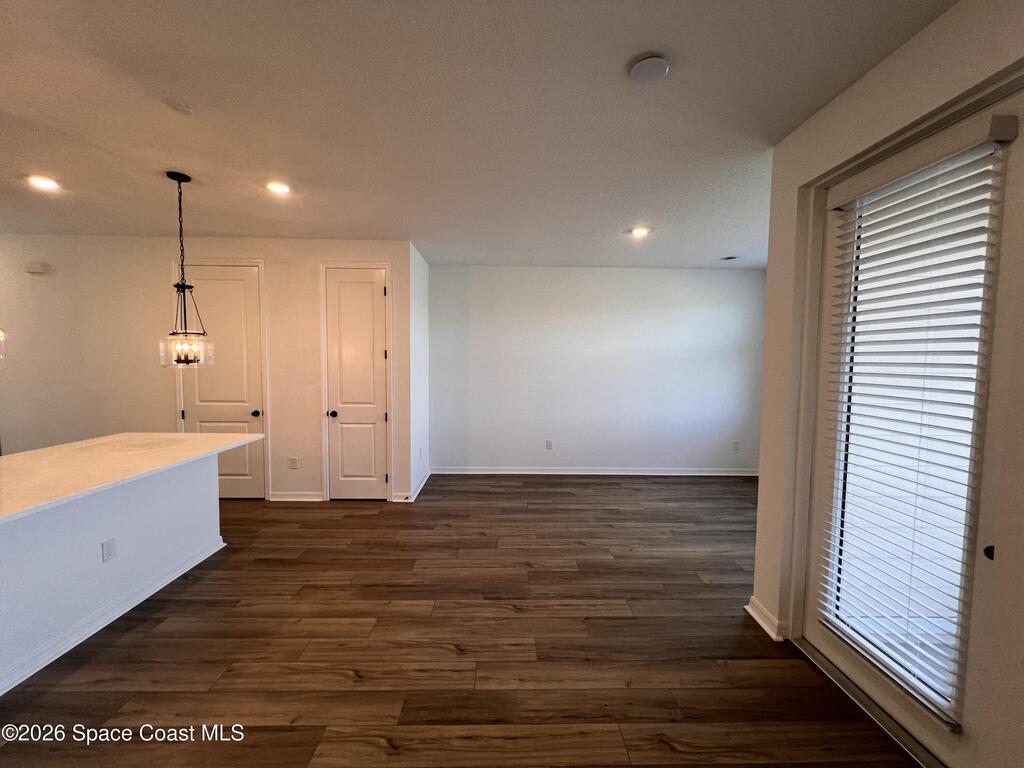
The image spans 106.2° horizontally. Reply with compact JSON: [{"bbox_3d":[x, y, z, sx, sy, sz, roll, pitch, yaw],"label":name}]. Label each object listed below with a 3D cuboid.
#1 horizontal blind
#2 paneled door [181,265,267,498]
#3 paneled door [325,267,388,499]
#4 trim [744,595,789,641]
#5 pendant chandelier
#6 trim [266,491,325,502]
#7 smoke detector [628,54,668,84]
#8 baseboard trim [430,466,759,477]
[{"bbox_3d":[1.567,0.166,1.582,0.075,2.040,0.580,0,3,-2],"label":"horizontal blind"},{"bbox_3d":[-3.030,0.011,4.048,0.810,2.440,0.055,0,3,-2],"label":"paneled door"},{"bbox_3d":[-1.632,0.024,4.086,0.610,2.440,0.055,0,3,-2],"label":"paneled door"},{"bbox_3d":[1.463,1.339,2.231,0.055,0.105,0.290,0,3,-2],"label":"trim"},{"bbox_3d":[-2.260,-0.764,2.647,0.290,1.300,0.290,0,3,-2],"label":"pendant chandelier"},{"bbox_3d":[-2.307,1.200,4.113,0.555,0.105,0.022,0,3,-2],"label":"trim"},{"bbox_3d":[0.569,-1.315,1.596,0.145,0.040,0.145,1,3,-1],"label":"smoke detector"},{"bbox_3d":[1.143,1.171,5.163,4.450,0.105,0.022,0,3,-2],"label":"baseboard trim"}]

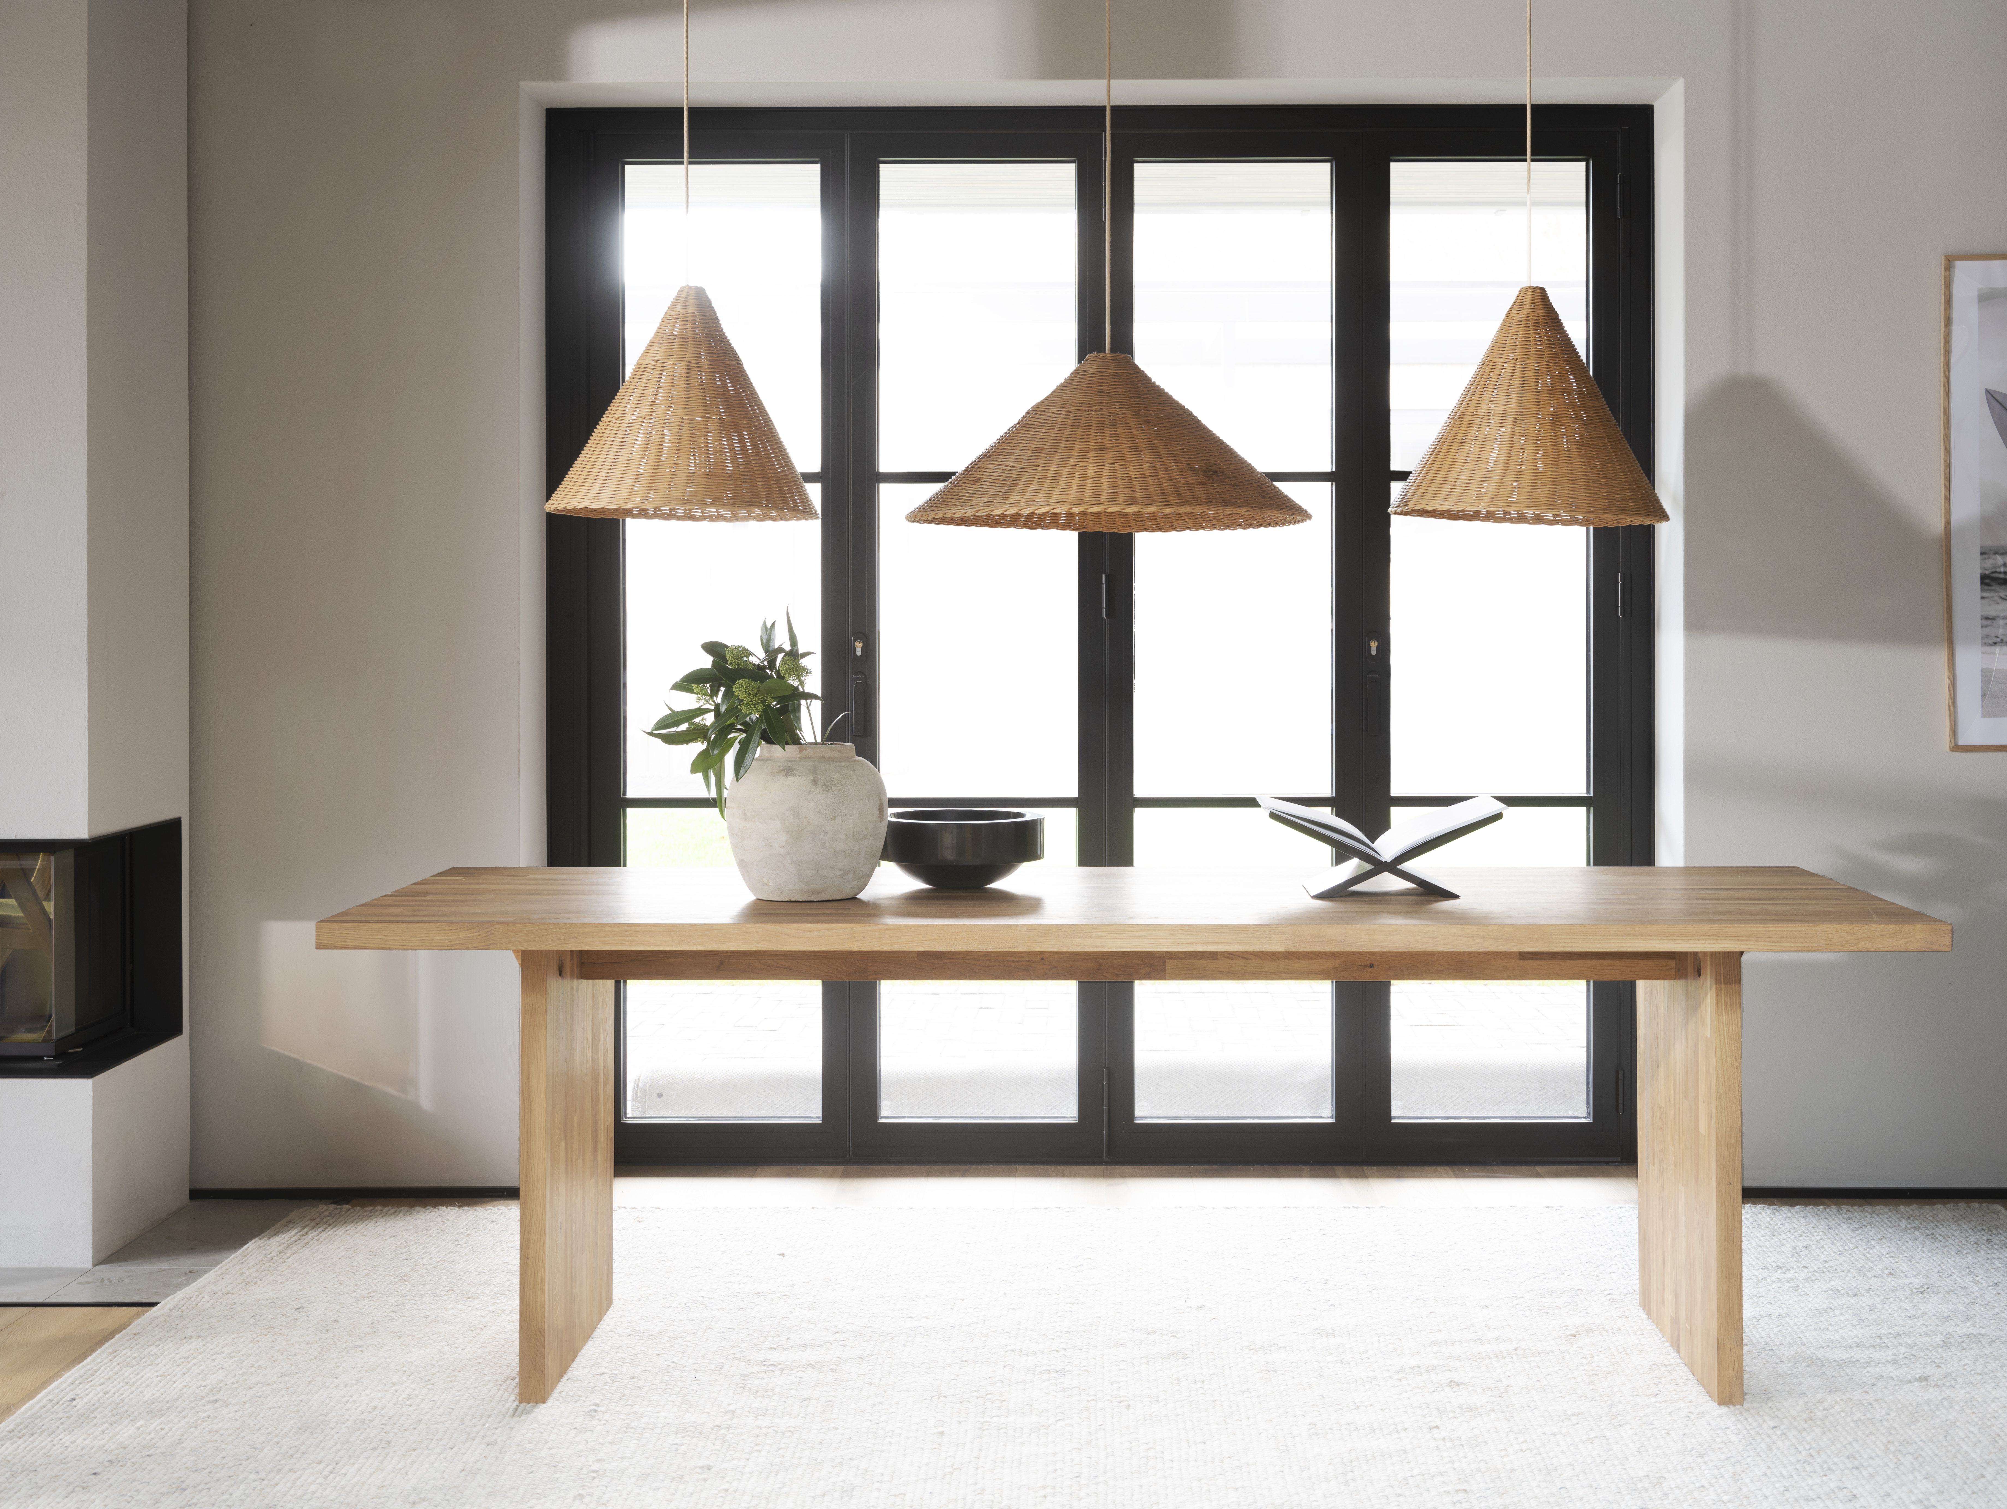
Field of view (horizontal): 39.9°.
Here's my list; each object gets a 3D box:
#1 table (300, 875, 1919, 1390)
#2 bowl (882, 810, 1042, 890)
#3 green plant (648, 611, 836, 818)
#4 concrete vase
[{"bbox_3d":[0.199,0.603,4.524,2.400,0.755,0.890,0,3,2],"label":"table"},{"bbox_3d":[-0.071,0.161,4.636,0.284,0.120,0.284,0,3,0],"label":"bowl"},{"bbox_3d":[-0.412,-0.065,4.430,0.320,0.330,0.290,0,3,2],"label":"green plant"},{"bbox_3d":[-0.315,0.106,4.471,0.262,0.247,0.262,0,3,2],"label":"concrete vase"}]

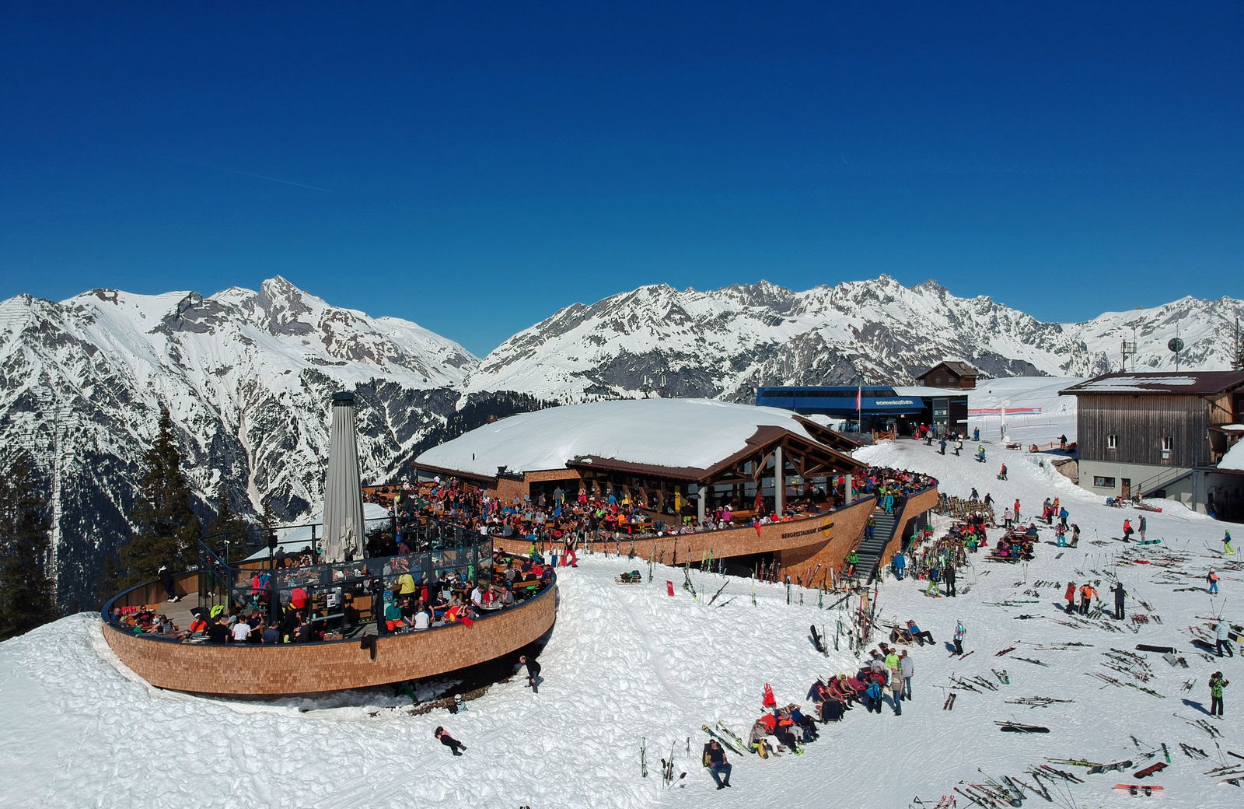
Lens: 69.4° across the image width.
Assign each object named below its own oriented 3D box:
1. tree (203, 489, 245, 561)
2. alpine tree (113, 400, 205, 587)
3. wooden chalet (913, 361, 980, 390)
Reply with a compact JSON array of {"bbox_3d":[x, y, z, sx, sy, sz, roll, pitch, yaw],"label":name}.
[{"bbox_3d":[-24.807,8.330,56.000,2.700,6.000,2.700,0,1,-24],"label":"tree"},{"bbox_3d":[-25.719,5.706,50.000,4.600,11.300,4.600,-1,1,-27],"label":"alpine tree"},{"bbox_3d":[57.897,-5.054,160.000,6.800,5.000,8.400,-1,1,-42],"label":"wooden chalet"}]

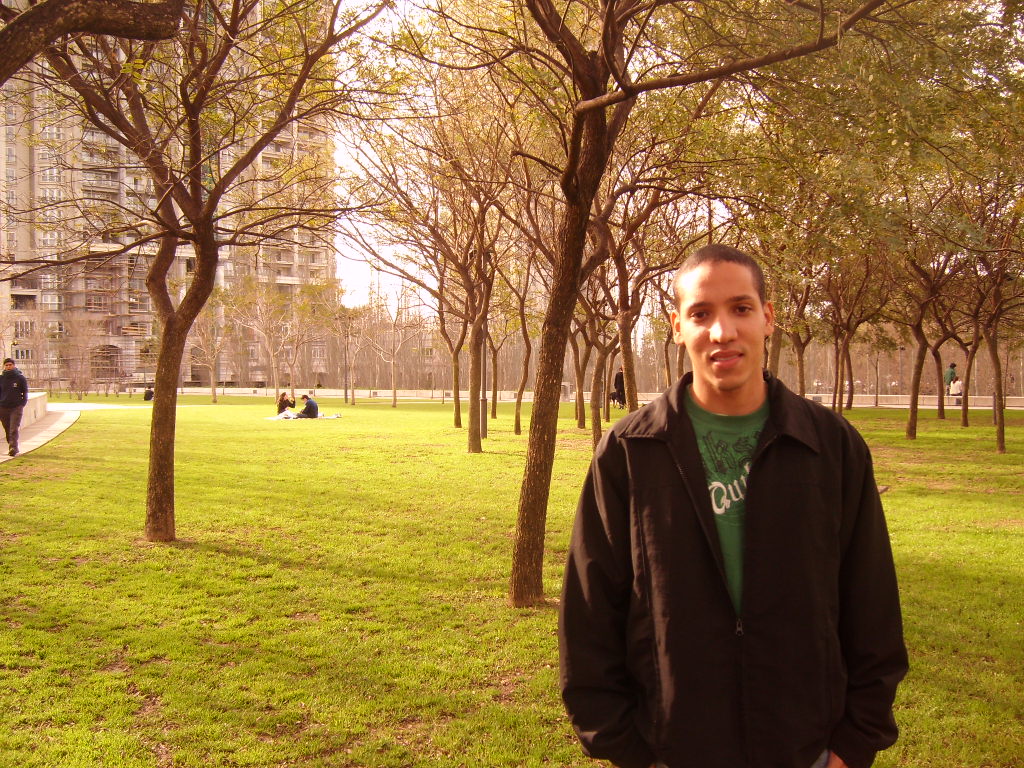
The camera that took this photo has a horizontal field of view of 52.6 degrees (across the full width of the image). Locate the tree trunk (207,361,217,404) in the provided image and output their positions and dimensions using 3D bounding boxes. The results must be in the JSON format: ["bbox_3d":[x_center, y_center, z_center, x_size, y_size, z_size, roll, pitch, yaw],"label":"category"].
[{"bbox_3d":[-14.308,-0.099,49.419,0.430,2.053,0.320,0,1,-16],"label":"tree trunk"}]

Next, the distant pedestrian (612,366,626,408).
[{"bbox_3d":[4.375,0.161,41.743,0.520,1.710,0.380,0,1,23],"label":"distant pedestrian"}]

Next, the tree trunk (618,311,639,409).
[{"bbox_3d":[2.861,-0.205,25.000,0.360,2.946,0.280,-3,1,0],"label":"tree trunk"}]

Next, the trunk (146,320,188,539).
[{"bbox_3d":[-3.096,0.394,9.266,0.385,1.998,0.300,0,1,-18],"label":"trunk"}]

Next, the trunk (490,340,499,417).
[{"bbox_3d":[-0.550,-0.108,33.121,0.240,2.448,0.220,0,1,-1],"label":"trunk"}]

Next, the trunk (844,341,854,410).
[{"bbox_3d":[14.016,-0.359,43.000,0.340,2.895,0.240,0,1,0],"label":"trunk"}]

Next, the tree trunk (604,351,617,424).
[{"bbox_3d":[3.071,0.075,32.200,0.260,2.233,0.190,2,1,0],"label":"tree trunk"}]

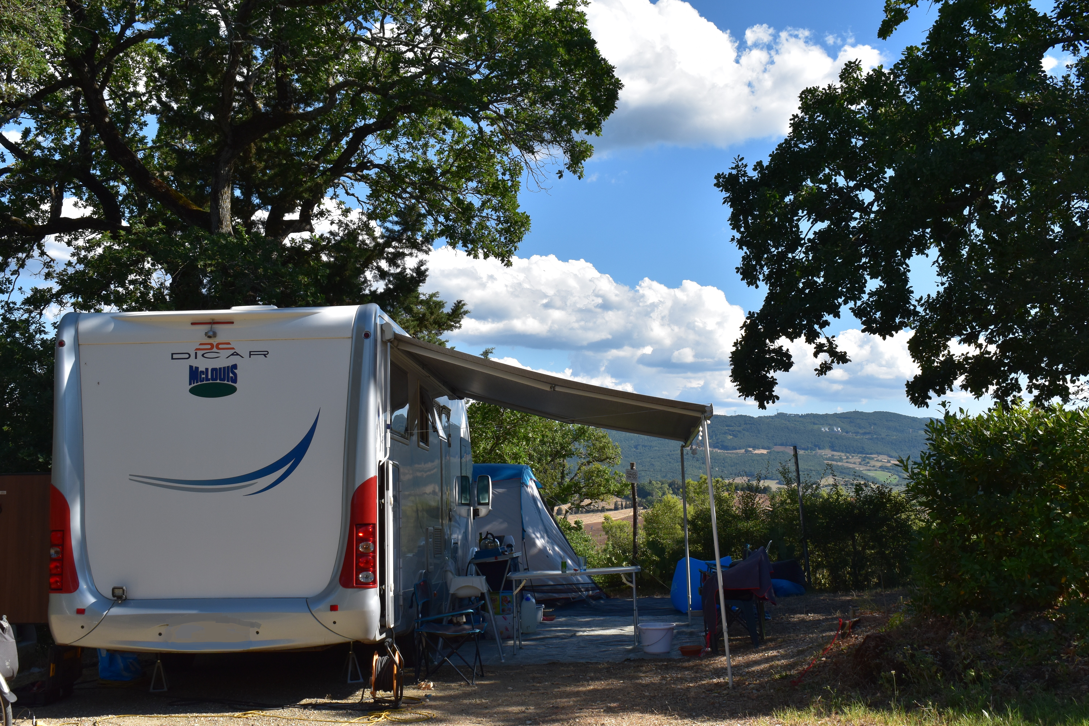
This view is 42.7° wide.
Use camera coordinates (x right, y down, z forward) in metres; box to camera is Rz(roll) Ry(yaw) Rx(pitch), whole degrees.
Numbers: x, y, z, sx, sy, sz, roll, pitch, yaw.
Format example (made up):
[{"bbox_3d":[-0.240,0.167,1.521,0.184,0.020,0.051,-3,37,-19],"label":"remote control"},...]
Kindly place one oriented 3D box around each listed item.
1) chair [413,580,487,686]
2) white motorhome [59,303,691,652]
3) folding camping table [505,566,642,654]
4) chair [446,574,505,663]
[{"bbox_3d":[-0.707,2.055,10.721,0.520,0.770,0.530,-2,-7,4],"label":"chair"},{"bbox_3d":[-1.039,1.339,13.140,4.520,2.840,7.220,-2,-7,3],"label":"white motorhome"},{"bbox_3d":[0.289,2.264,12.769,1.200,0.700,0.600,-3,-6,4],"label":"folding camping table"},{"bbox_3d":[-0.661,2.198,12.407,0.590,0.870,0.570,-1,-7,1],"label":"chair"}]

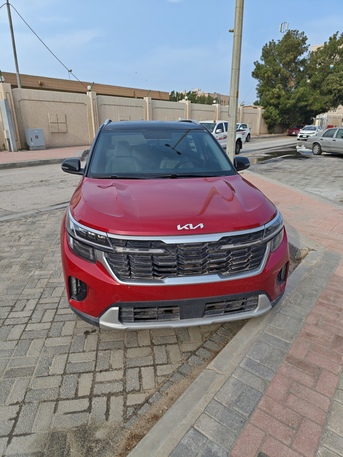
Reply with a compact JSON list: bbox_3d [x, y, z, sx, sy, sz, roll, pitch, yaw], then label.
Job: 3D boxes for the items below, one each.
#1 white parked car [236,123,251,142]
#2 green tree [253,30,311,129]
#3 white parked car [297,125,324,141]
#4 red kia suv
[{"bbox_3d":[5.494,-8.452,27.104,1.860,1.730,4.600,12,22,31],"label":"white parked car"},{"bbox_3d":[15.272,-19.679,41.878,7.500,12.700,7.200,6,19,17],"label":"green tree"},{"bbox_3d":[14.284,-9.605,30.699,1.800,1.470,4.500,13,22,33],"label":"white parked car"},{"bbox_3d":[-0.228,-0.540,3.877,1.840,1.640,4.380,-3,19,-10],"label":"red kia suv"}]

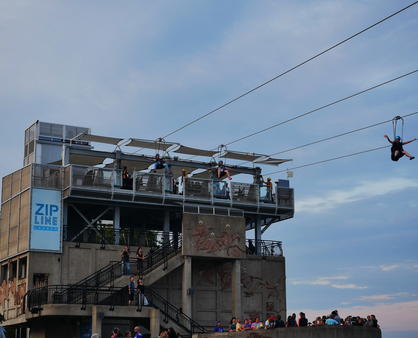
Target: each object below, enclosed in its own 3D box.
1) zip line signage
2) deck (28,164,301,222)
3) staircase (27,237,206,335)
[{"bbox_3d":[-10.234,3.271,57.386,2.000,3.982,0.127,7,-15,-29],"label":"zip line signage"},{"bbox_3d":[-4.072,2.188,64.095,19.014,2.172,7.638,7,-15,-29],"label":"deck"},{"bbox_3d":[-5.543,7.140,56.228,9.955,6.607,5.068,7,-15,-29],"label":"staircase"}]

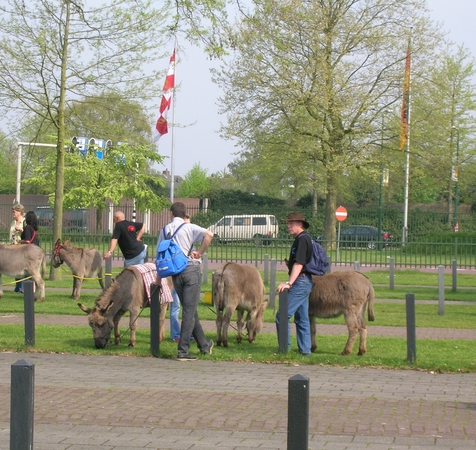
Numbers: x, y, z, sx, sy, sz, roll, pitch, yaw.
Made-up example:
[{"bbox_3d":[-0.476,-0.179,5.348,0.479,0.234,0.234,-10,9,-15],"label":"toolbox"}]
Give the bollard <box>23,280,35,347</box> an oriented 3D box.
[{"bbox_3d":[-2.518,1.071,21.350,0.105,0.800,0.105,1,0,10],"label":"bollard"}]

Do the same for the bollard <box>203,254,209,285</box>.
[{"bbox_3d":[-0.791,1.088,43.700,0.105,0.750,0.105,2,0,0],"label":"bollard"}]

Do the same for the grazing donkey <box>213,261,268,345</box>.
[{"bbox_3d":[0.045,1.019,22.800,0.440,1.050,1.300,2,0,21],"label":"grazing donkey"}]

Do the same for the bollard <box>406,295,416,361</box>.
[{"bbox_3d":[1.996,1.192,20.400,0.105,0.810,0.105,1,0,10],"label":"bollard"}]

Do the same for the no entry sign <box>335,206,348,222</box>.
[{"bbox_3d":[4.069,-0.432,69.500,0.610,0.610,0.060,1,0,-38],"label":"no entry sign"}]

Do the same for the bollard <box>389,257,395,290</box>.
[{"bbox_3d":[3.673,1.165,42.300,0.100,0.800,0.100,1,0,10],"label":"bollard"}]

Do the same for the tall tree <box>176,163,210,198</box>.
[{"bbox_3d":[-4.153,-2.473,165.000,3.600,6.900,3.600,1,0,10],"label":"tall tree"}]

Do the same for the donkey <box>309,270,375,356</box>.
[{"bbox_3d":[1.071,1.065,21.900,1.350,1.120,0.450,2,0,41],"label":"donkey"}]

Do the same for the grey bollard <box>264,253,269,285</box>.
[{"bbox_3d":[0.709,1.087,43.500,0.105,0.750,0.105,2,0,0],"label":"grey bollard"}]

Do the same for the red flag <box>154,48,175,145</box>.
[{"bbox_3d":[-5.492,-9.742,133.000,1.400,7.000,0.500,2,0,0],"label":"red flag"}]

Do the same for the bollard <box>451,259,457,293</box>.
[{"bbox_3d":[5.322,1.250,43.500,0.110,0.780,0.110,2,0,0],"label":"bollard"}]

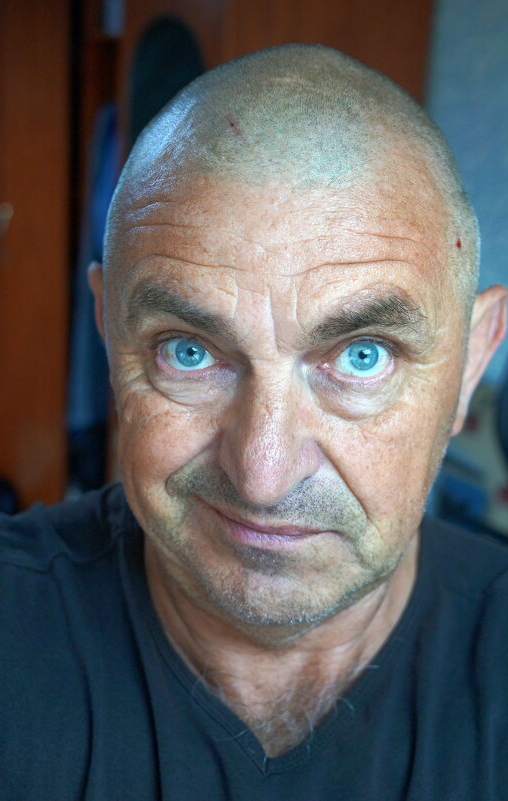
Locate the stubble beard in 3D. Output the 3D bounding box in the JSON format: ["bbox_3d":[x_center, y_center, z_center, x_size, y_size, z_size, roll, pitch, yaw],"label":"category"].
[{"bbox_3d":[0.009,0.057,0.424,0.114,0.075,0.067,3,16,5],"label":"stubble beard"}]

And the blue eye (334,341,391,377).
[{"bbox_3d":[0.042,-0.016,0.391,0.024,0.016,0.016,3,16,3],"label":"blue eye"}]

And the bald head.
[{"bbox_3d":[0.017,-0.103,0.456,0.166,0.114,0.189,3,16,5],"label":"bald head"}]

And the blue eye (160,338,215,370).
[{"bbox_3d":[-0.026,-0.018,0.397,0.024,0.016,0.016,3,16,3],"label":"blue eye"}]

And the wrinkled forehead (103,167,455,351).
[{"bbox_3d":[0.011,-0.058,0.410,0.155,0.077,0.061,3,16,5],"label":"wrinkled forehead"}]

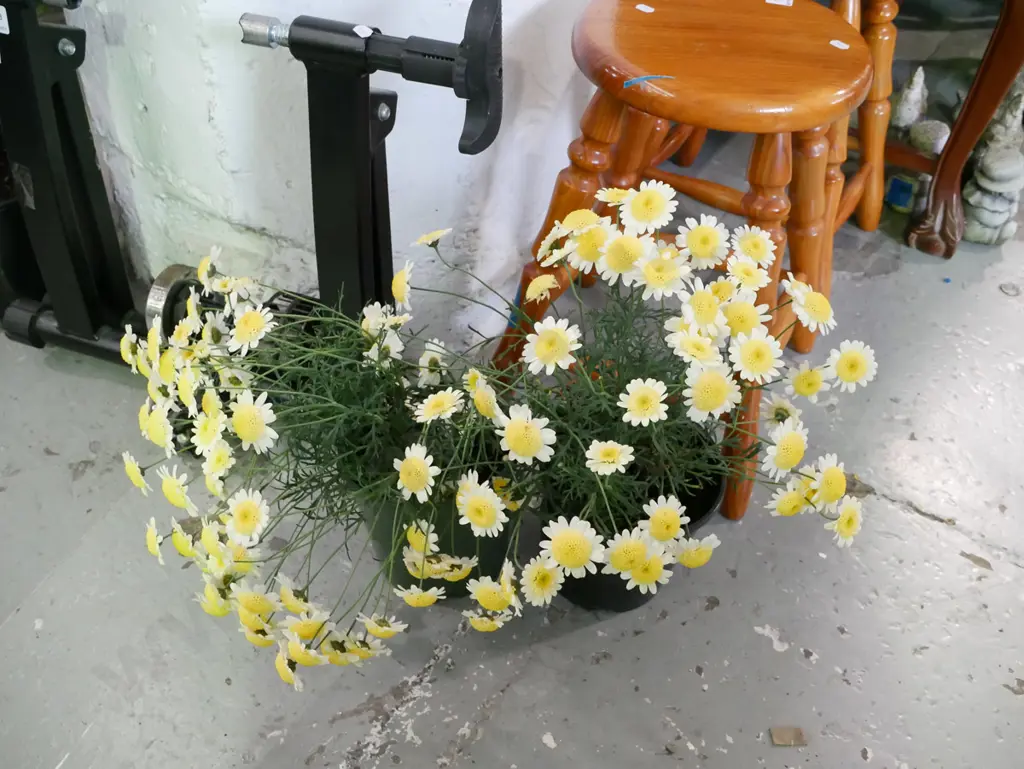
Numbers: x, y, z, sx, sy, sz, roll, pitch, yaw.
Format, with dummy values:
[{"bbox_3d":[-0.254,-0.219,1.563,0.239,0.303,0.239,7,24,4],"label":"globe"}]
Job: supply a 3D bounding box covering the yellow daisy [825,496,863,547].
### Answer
[{"bbox_3d":[0.300,0.124,0.912,0.047,0.047,0.019,-24,7,-24],"label":"yellow daisy"}]

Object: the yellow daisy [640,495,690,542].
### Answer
[{"bbox_3d":[0.141,0.123,0.922,0.047,0.047,0.020,8,22,5],"label":"yellow daisy"}]

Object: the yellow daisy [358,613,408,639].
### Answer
[{"bbox_3d":[-0.117,0.219,0.915,0.046,0.017,0.046,13,3,10],"label":"yellow daisy"}]

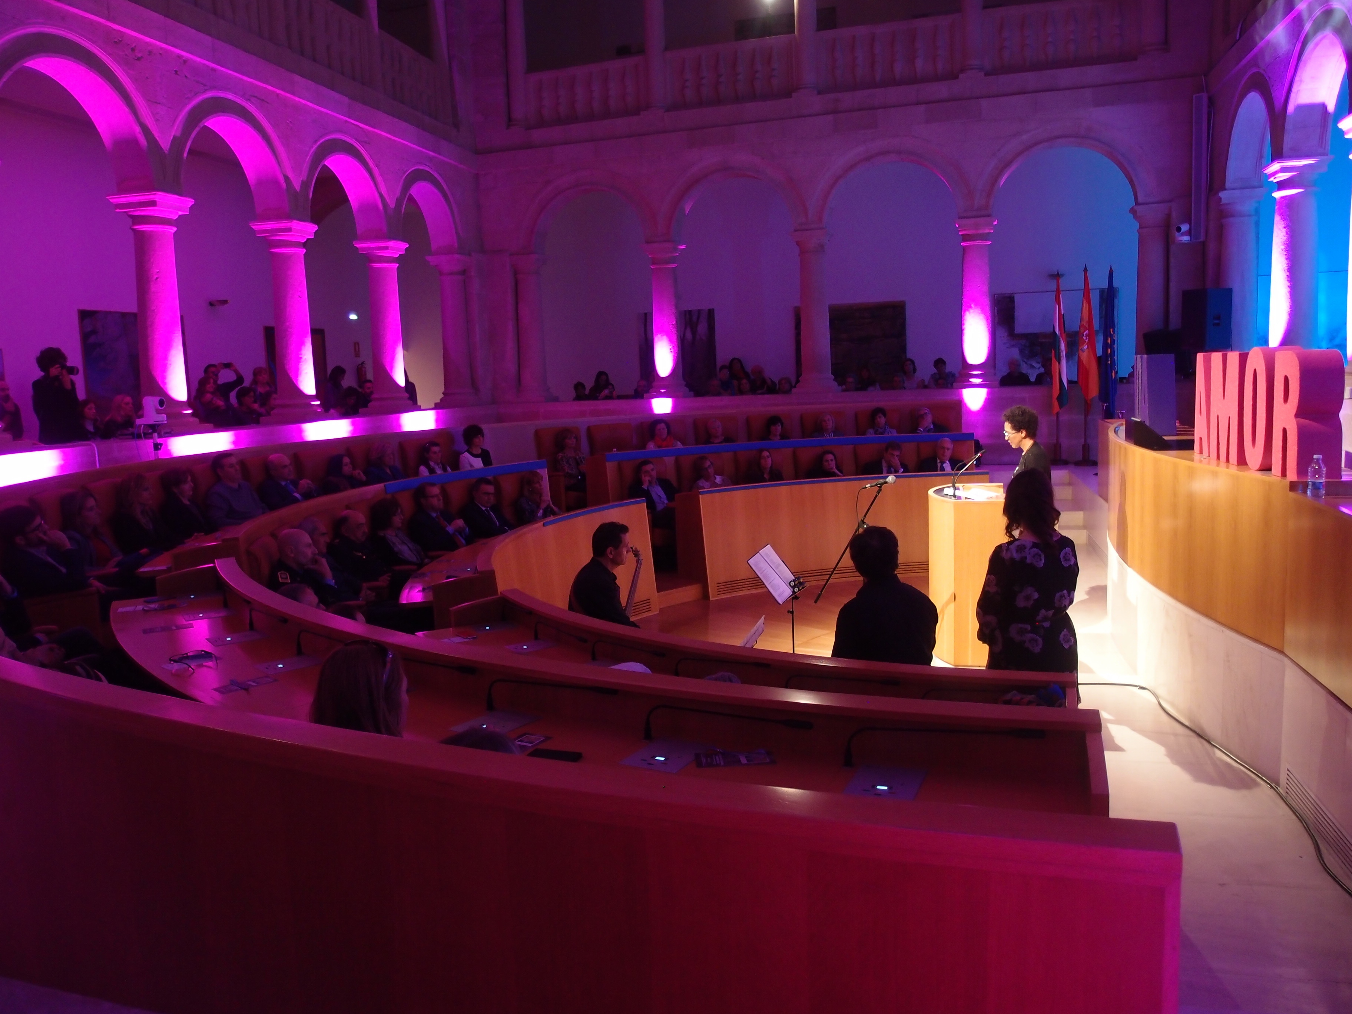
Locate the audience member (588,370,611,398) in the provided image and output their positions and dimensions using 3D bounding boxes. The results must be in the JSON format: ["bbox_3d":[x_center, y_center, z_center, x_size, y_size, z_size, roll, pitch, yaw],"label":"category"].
[{"bbox_3d":[-1.141,-1.416,17.006,0.500,1.380,0.600,-3,7,-2],"label":"audience member"}]

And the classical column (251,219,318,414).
[{"bbox_3d":[-4.205,-2.069,11.967,0.550,2.050,0.550,0,7,15],"label":"classical column"}]

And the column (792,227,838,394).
[{"bbox_3d":[1.784,-2.527,14.104,0.520,2.070,0.520,0,7,18],"label":"column"}]

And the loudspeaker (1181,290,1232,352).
[{"bbox_3d":[5.471,-1.927,11.273,0.360,0.655,0.370,-5,8,-22],"label":"loudspeaker"}]

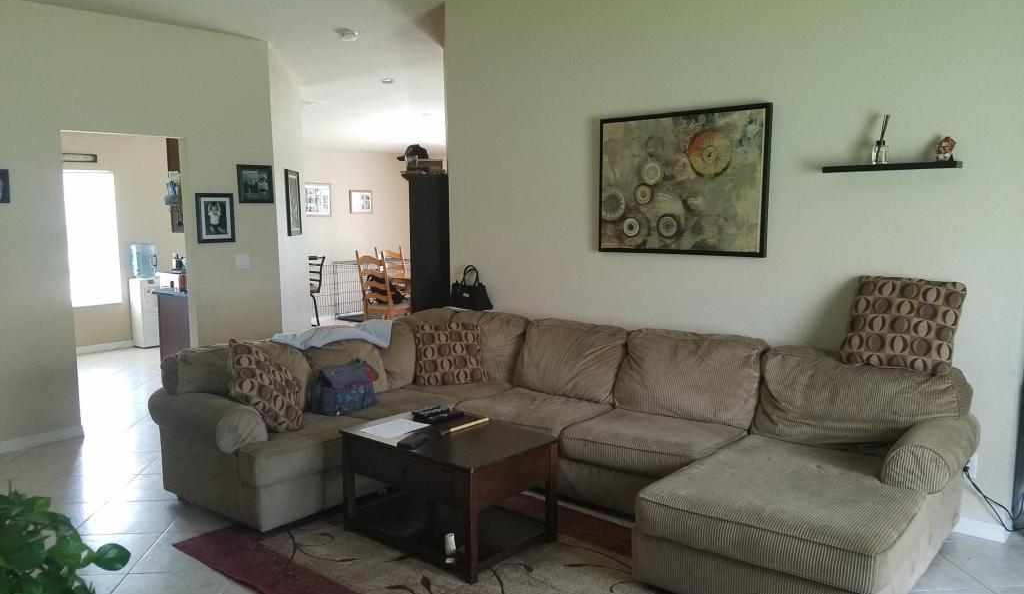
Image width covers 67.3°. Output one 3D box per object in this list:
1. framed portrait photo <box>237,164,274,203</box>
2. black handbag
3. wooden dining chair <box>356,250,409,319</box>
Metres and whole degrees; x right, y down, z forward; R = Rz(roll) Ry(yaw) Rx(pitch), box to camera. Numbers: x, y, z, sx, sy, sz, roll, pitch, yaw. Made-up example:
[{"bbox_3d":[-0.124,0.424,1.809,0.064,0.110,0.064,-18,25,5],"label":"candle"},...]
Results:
[{"bbox_3d":[-2.094,-0.917,6.282,0.025,0.307,0.320,5,9,40],"label":"framed portrait photo"},{"bbox_3d":[-0.304,-0.070,5.523,0.370,0.320,0.150,5,9,40],"label":"black handbag"},{"bbox_3d":[-1.389,0.027,8.604,0.465,1.090,0.520,5,9,36],"label":"wooden dining chair"}]

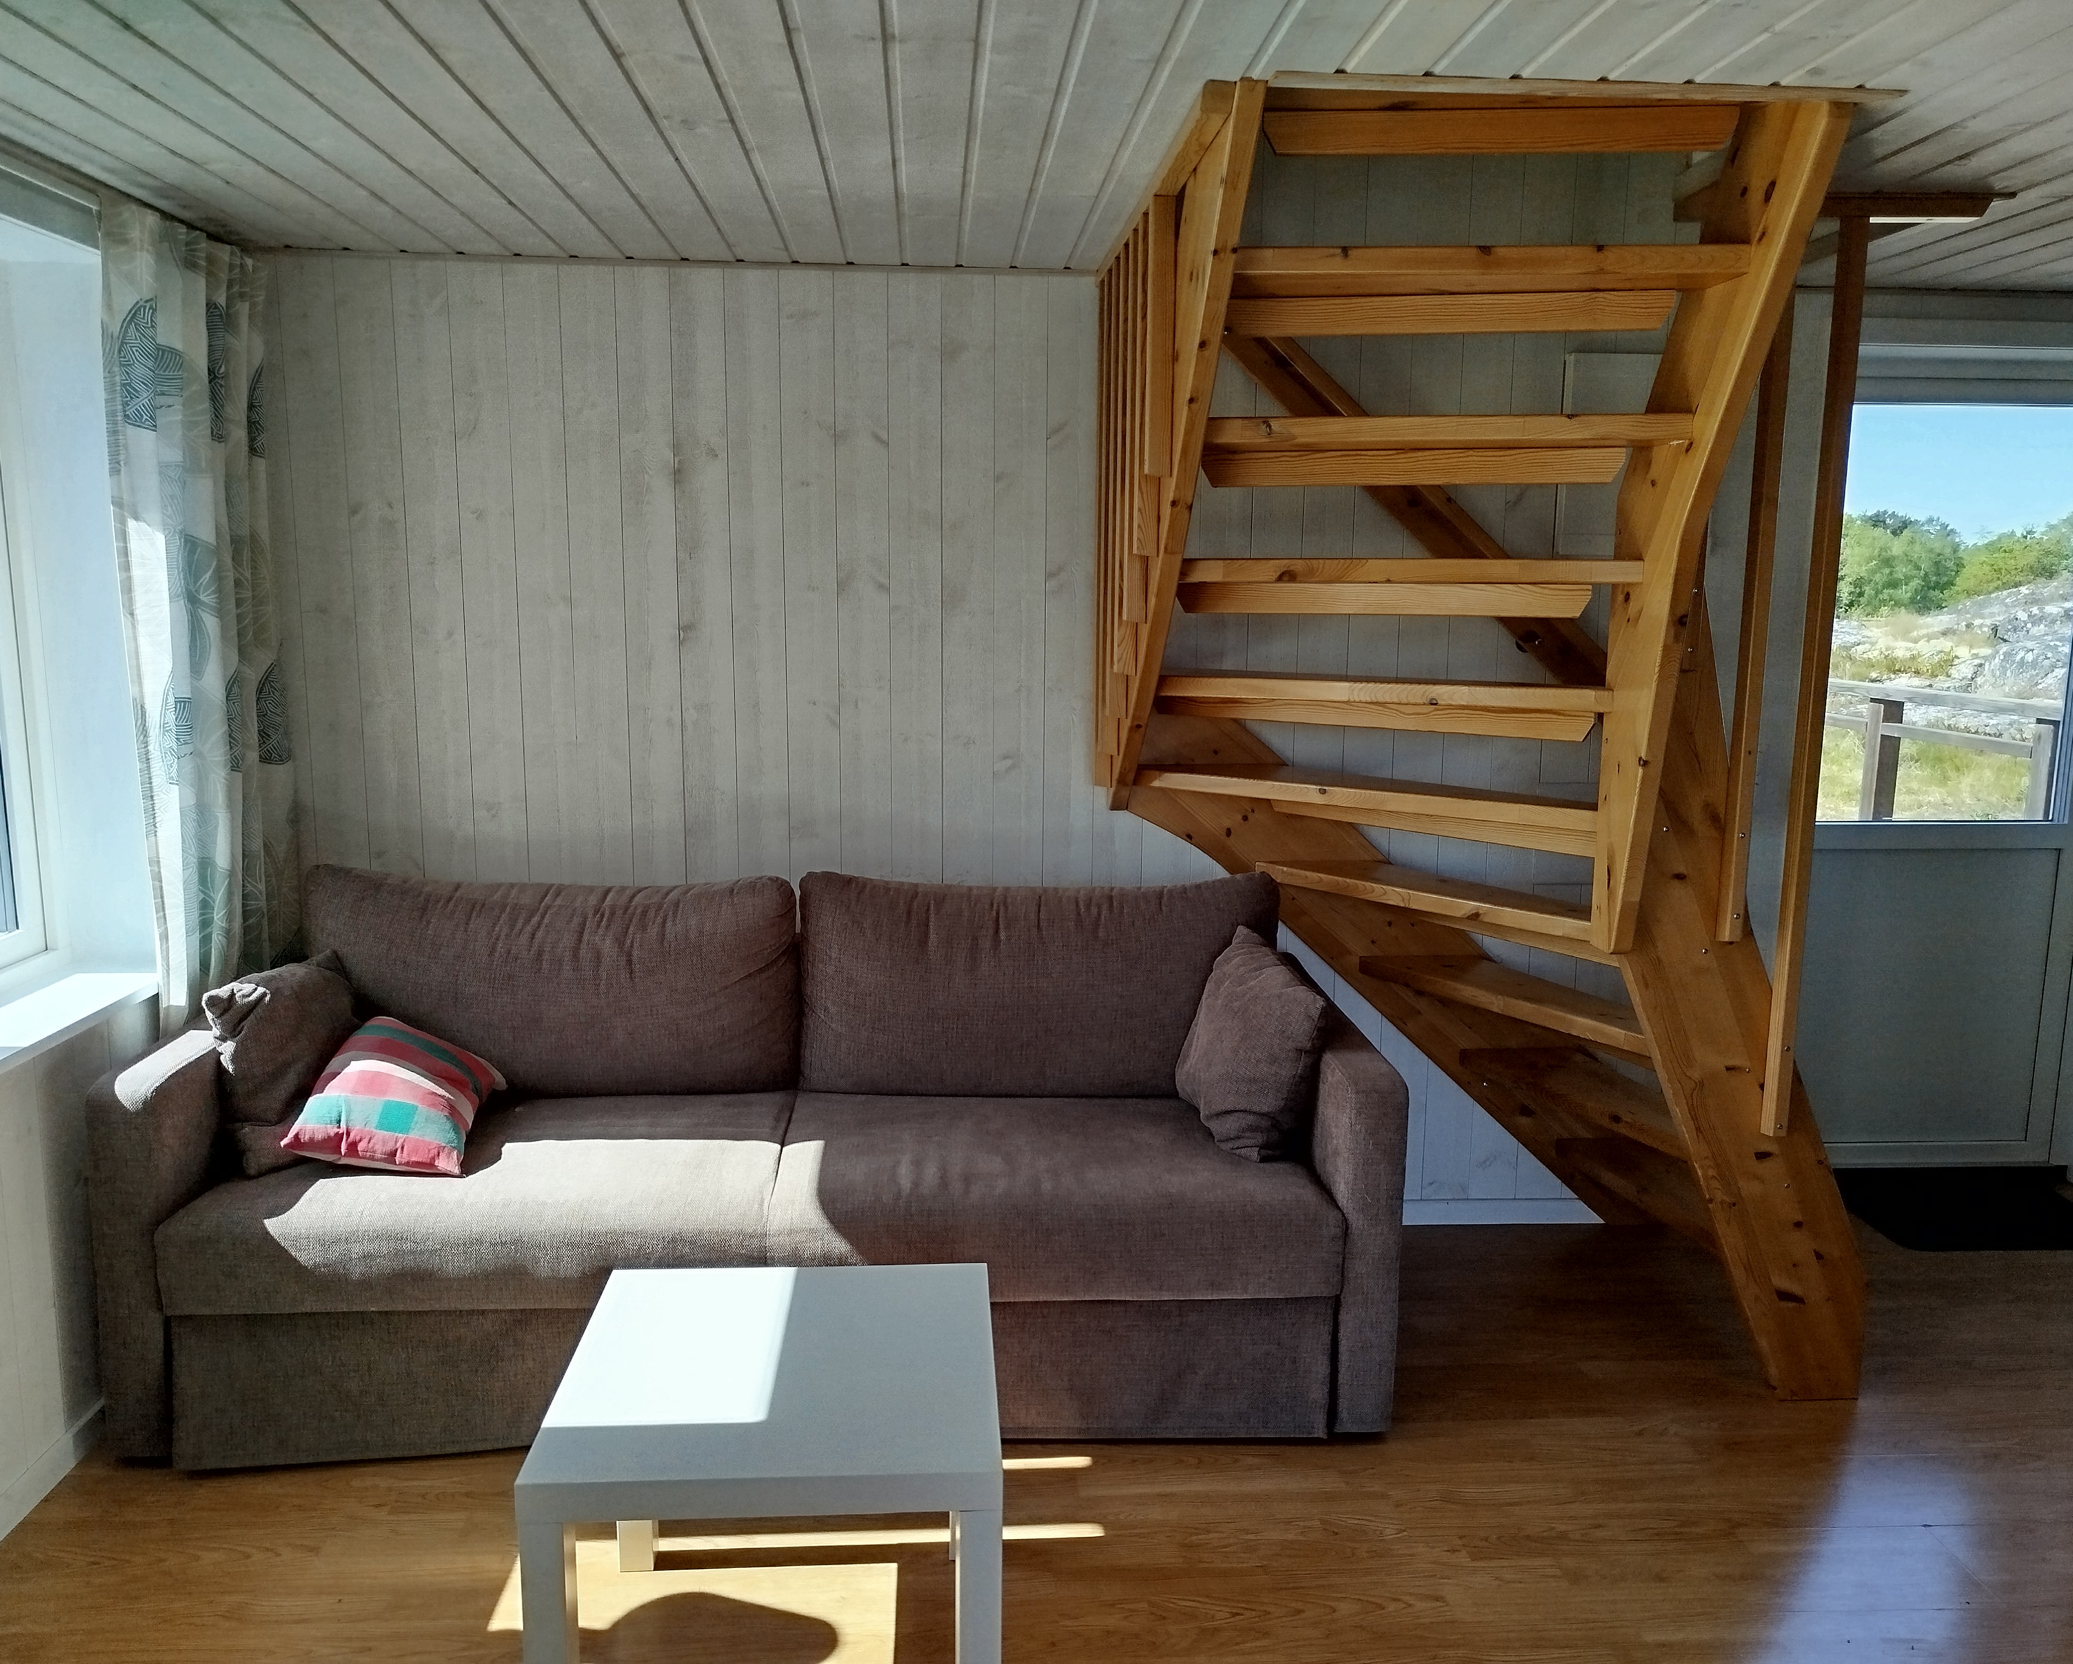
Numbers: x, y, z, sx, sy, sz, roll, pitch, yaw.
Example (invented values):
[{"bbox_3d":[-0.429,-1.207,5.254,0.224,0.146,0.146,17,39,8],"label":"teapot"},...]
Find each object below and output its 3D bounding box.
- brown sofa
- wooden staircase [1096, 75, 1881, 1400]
[{"bbox_3d":[-0.473,0.564,2.933,2.140,0.870,0.870,0,9,-3],"label":"brown sofa"},{"bbox_3d":[0.835,-0.045,2.778,1.340,2.142,1.230,0,9,-4],"label":"wooden staircase"}]

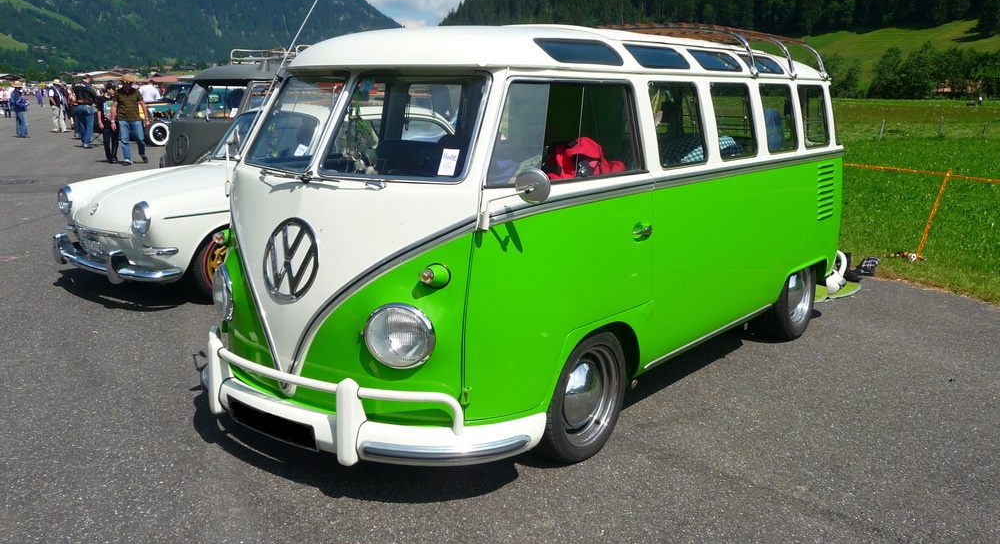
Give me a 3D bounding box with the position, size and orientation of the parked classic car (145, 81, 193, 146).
[{"bbox_3d":[-8.210,-4.246,23.179,1.660,1.580,3.750,10,15,37],"label":"parked classic car"}]

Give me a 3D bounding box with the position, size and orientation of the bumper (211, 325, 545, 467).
[{"bbox_3d":[-0.672,0.413,3.409,1.740,0.370,0.560,10,15,37],"label":"bumper"}]

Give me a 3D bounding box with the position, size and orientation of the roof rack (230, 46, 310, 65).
[{"bbox_3d":[-2.143,-2.482,10.008,1.060,0.210,1.500,10,15,37],"label":"roof rack"}]

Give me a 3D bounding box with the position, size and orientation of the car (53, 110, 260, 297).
[{"bbox_3d":[-1.491,-0.751,7.438,1.610,1.380,4.200,11,16,42],"label":"car"}]

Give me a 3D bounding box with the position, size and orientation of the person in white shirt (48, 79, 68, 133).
[{"bbox_3d":[-14.429,-5.450,28.320,0.400,1.730,0.500,4,12,15],"label":"person in white shirt"}]

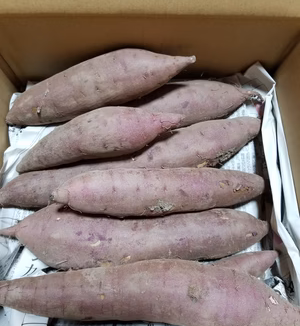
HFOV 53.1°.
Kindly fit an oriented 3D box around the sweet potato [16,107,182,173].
[{"bbox_3d":[-0.049,-0.024,0.282,0.165,0.037,0.041,-17,67,4],"label":"sweet potato"}]

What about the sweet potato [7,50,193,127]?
[{"bbox_3d":[-0.053,-0.080,0.312,0.205,0.047,0.052,-16,67,4],"label":"sweet potato"}]

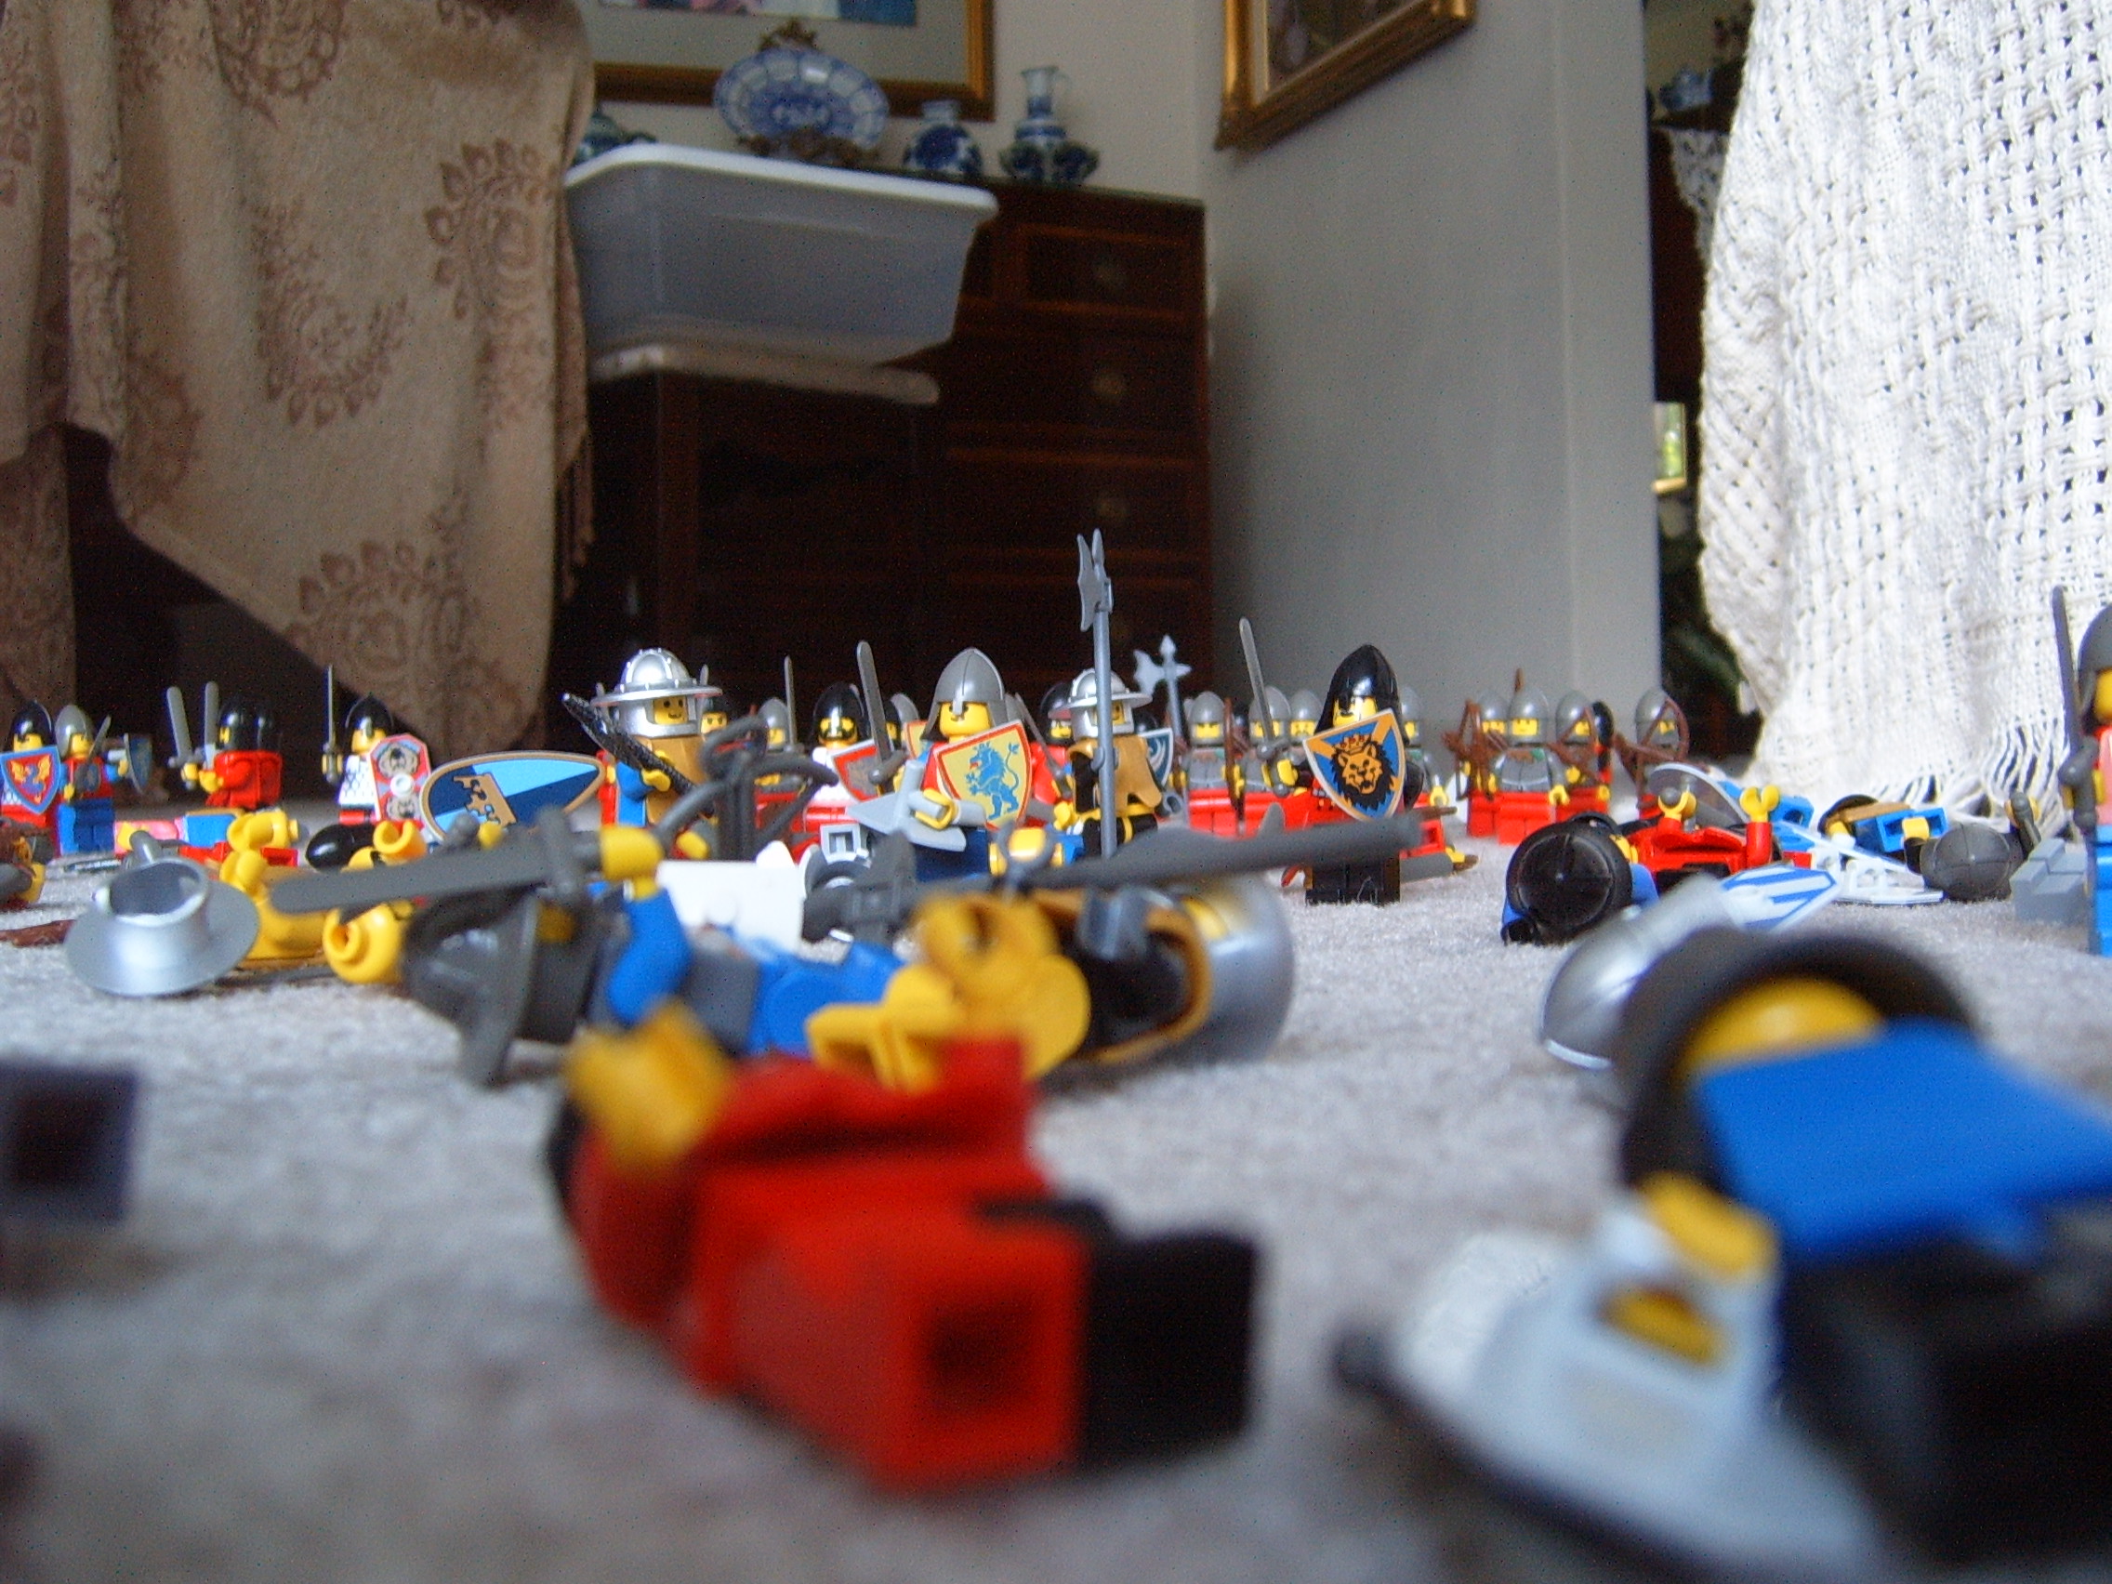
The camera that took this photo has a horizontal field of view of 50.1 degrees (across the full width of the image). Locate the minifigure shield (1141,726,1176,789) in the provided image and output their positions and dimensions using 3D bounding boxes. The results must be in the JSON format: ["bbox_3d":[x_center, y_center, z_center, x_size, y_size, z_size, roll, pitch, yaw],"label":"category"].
[{"bbox_3d":[0.031,-0.010,0.700,0.015,0.017,0.005,-11,2,-2],"label":"minifigure shield"}]

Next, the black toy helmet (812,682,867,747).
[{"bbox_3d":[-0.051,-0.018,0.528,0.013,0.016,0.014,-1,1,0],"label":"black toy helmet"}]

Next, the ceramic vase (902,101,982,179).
[{"bbox_3d":[-0.165,-0.952,3.320,0.118,0.138,0.118,-1,1,-6],"label":"ceramic vase"}]

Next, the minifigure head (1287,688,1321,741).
[{"bbox_3d":[0.074,-0.023,0.672,0.012,0.016,0.013,-1,1,3],"label":"minifigure head"}]

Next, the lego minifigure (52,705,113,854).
[{"bbox_3d":[-0.291,-0.004,0.675,0.013,0.045,0.021,0,1,28],"label":"lego minifigure"}]

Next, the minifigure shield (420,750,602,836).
[{"bbox_3d":[-0.078,0.001,0.327,0.028,0.017,0.005,-19,-28,-35],"label":"minifigure shield"}]

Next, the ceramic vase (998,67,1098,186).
[{"bbox_3d":[-0.011,-0.998,3.400,0.148,0.190,0.148,-1,1,-6],"label":"ceramic vase"}]

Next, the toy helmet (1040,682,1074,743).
[{"bbox_3d":[0.002,-0.021,0.597,0.012,0.016,0.013,-1,1,0],"label":"toy helmet"}]

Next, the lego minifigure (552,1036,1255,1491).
[{"bbox_3d":[-0.010,0.018,0.103,0.022,0.014,0.041,0,0,-30],"label":"lego minifigure"}]

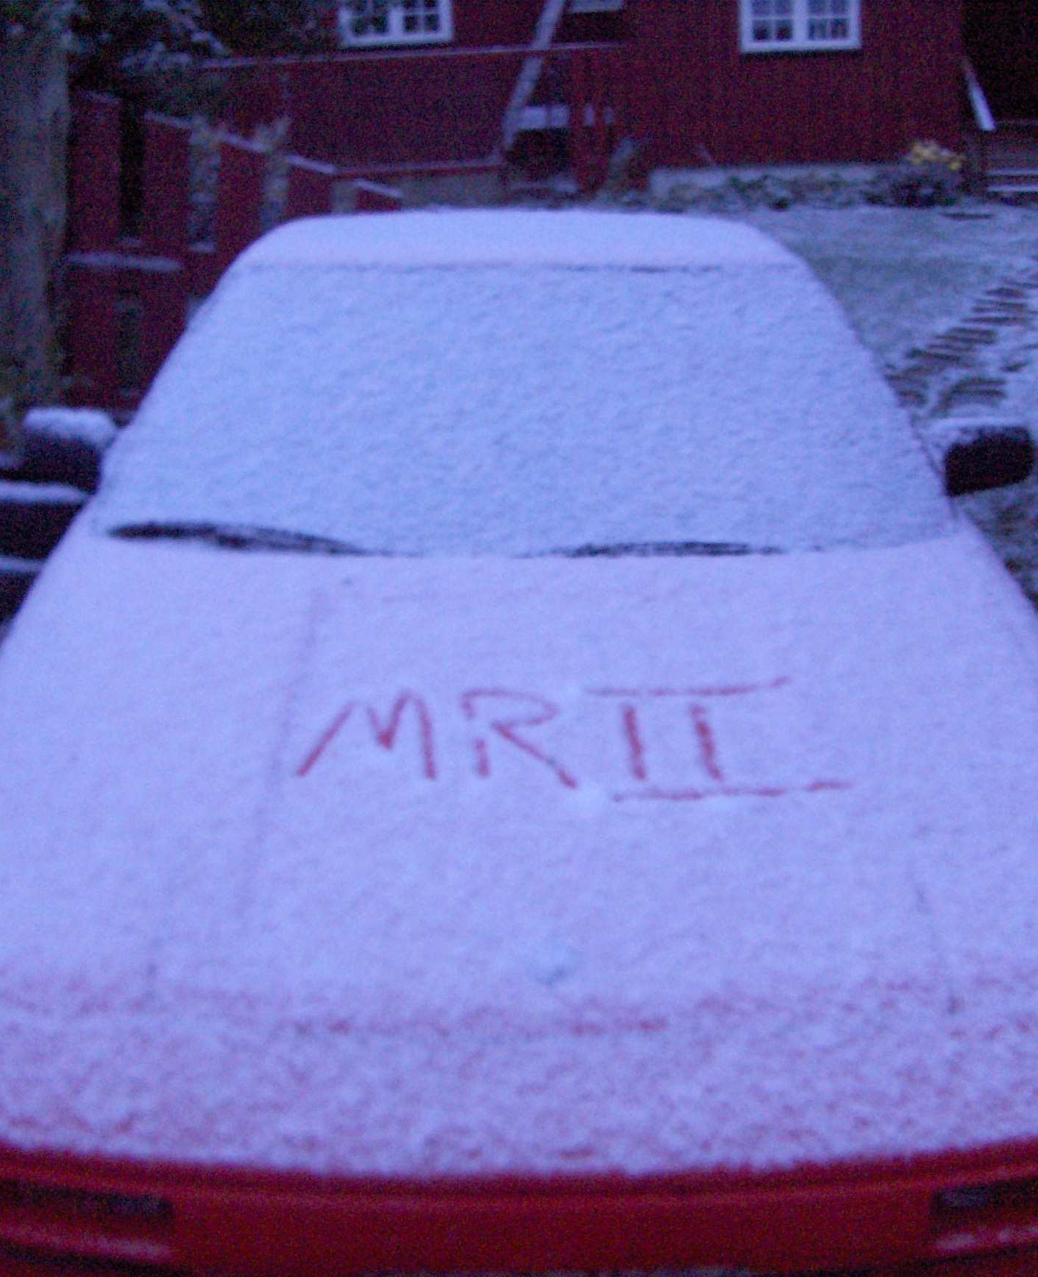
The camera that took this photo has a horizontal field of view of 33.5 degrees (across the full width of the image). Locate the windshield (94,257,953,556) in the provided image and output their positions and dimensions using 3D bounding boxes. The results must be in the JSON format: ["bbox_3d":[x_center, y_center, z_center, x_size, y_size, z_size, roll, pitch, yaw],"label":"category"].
[{"bbox_3d":[0.014,-0.396,3.033,1.420,0.100,0.750,0,50,-2],"label":"windshield"}]

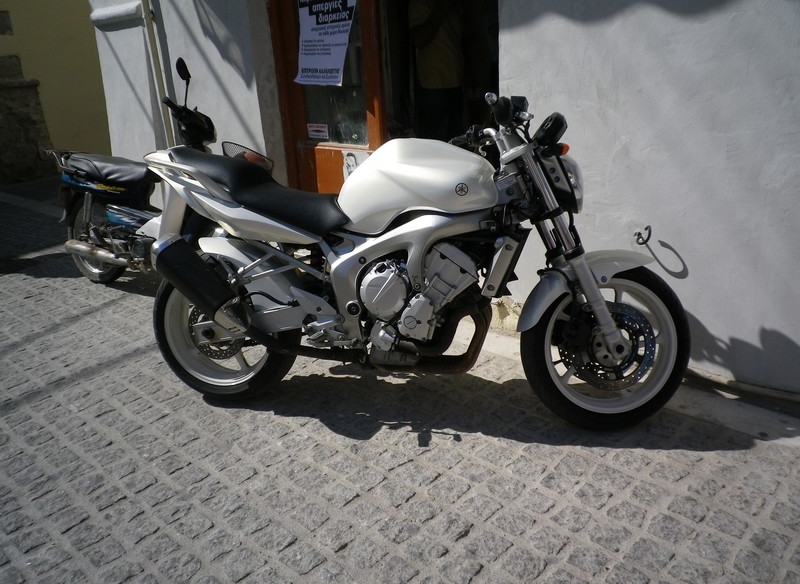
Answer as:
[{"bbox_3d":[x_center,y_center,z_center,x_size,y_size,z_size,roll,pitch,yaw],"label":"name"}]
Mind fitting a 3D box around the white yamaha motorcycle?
[{"bbox_3d":[-0.025,-0.085,2.365,2.050,1.100,0.720,2,9,15],"label":"white yamaha motorcycle"}]

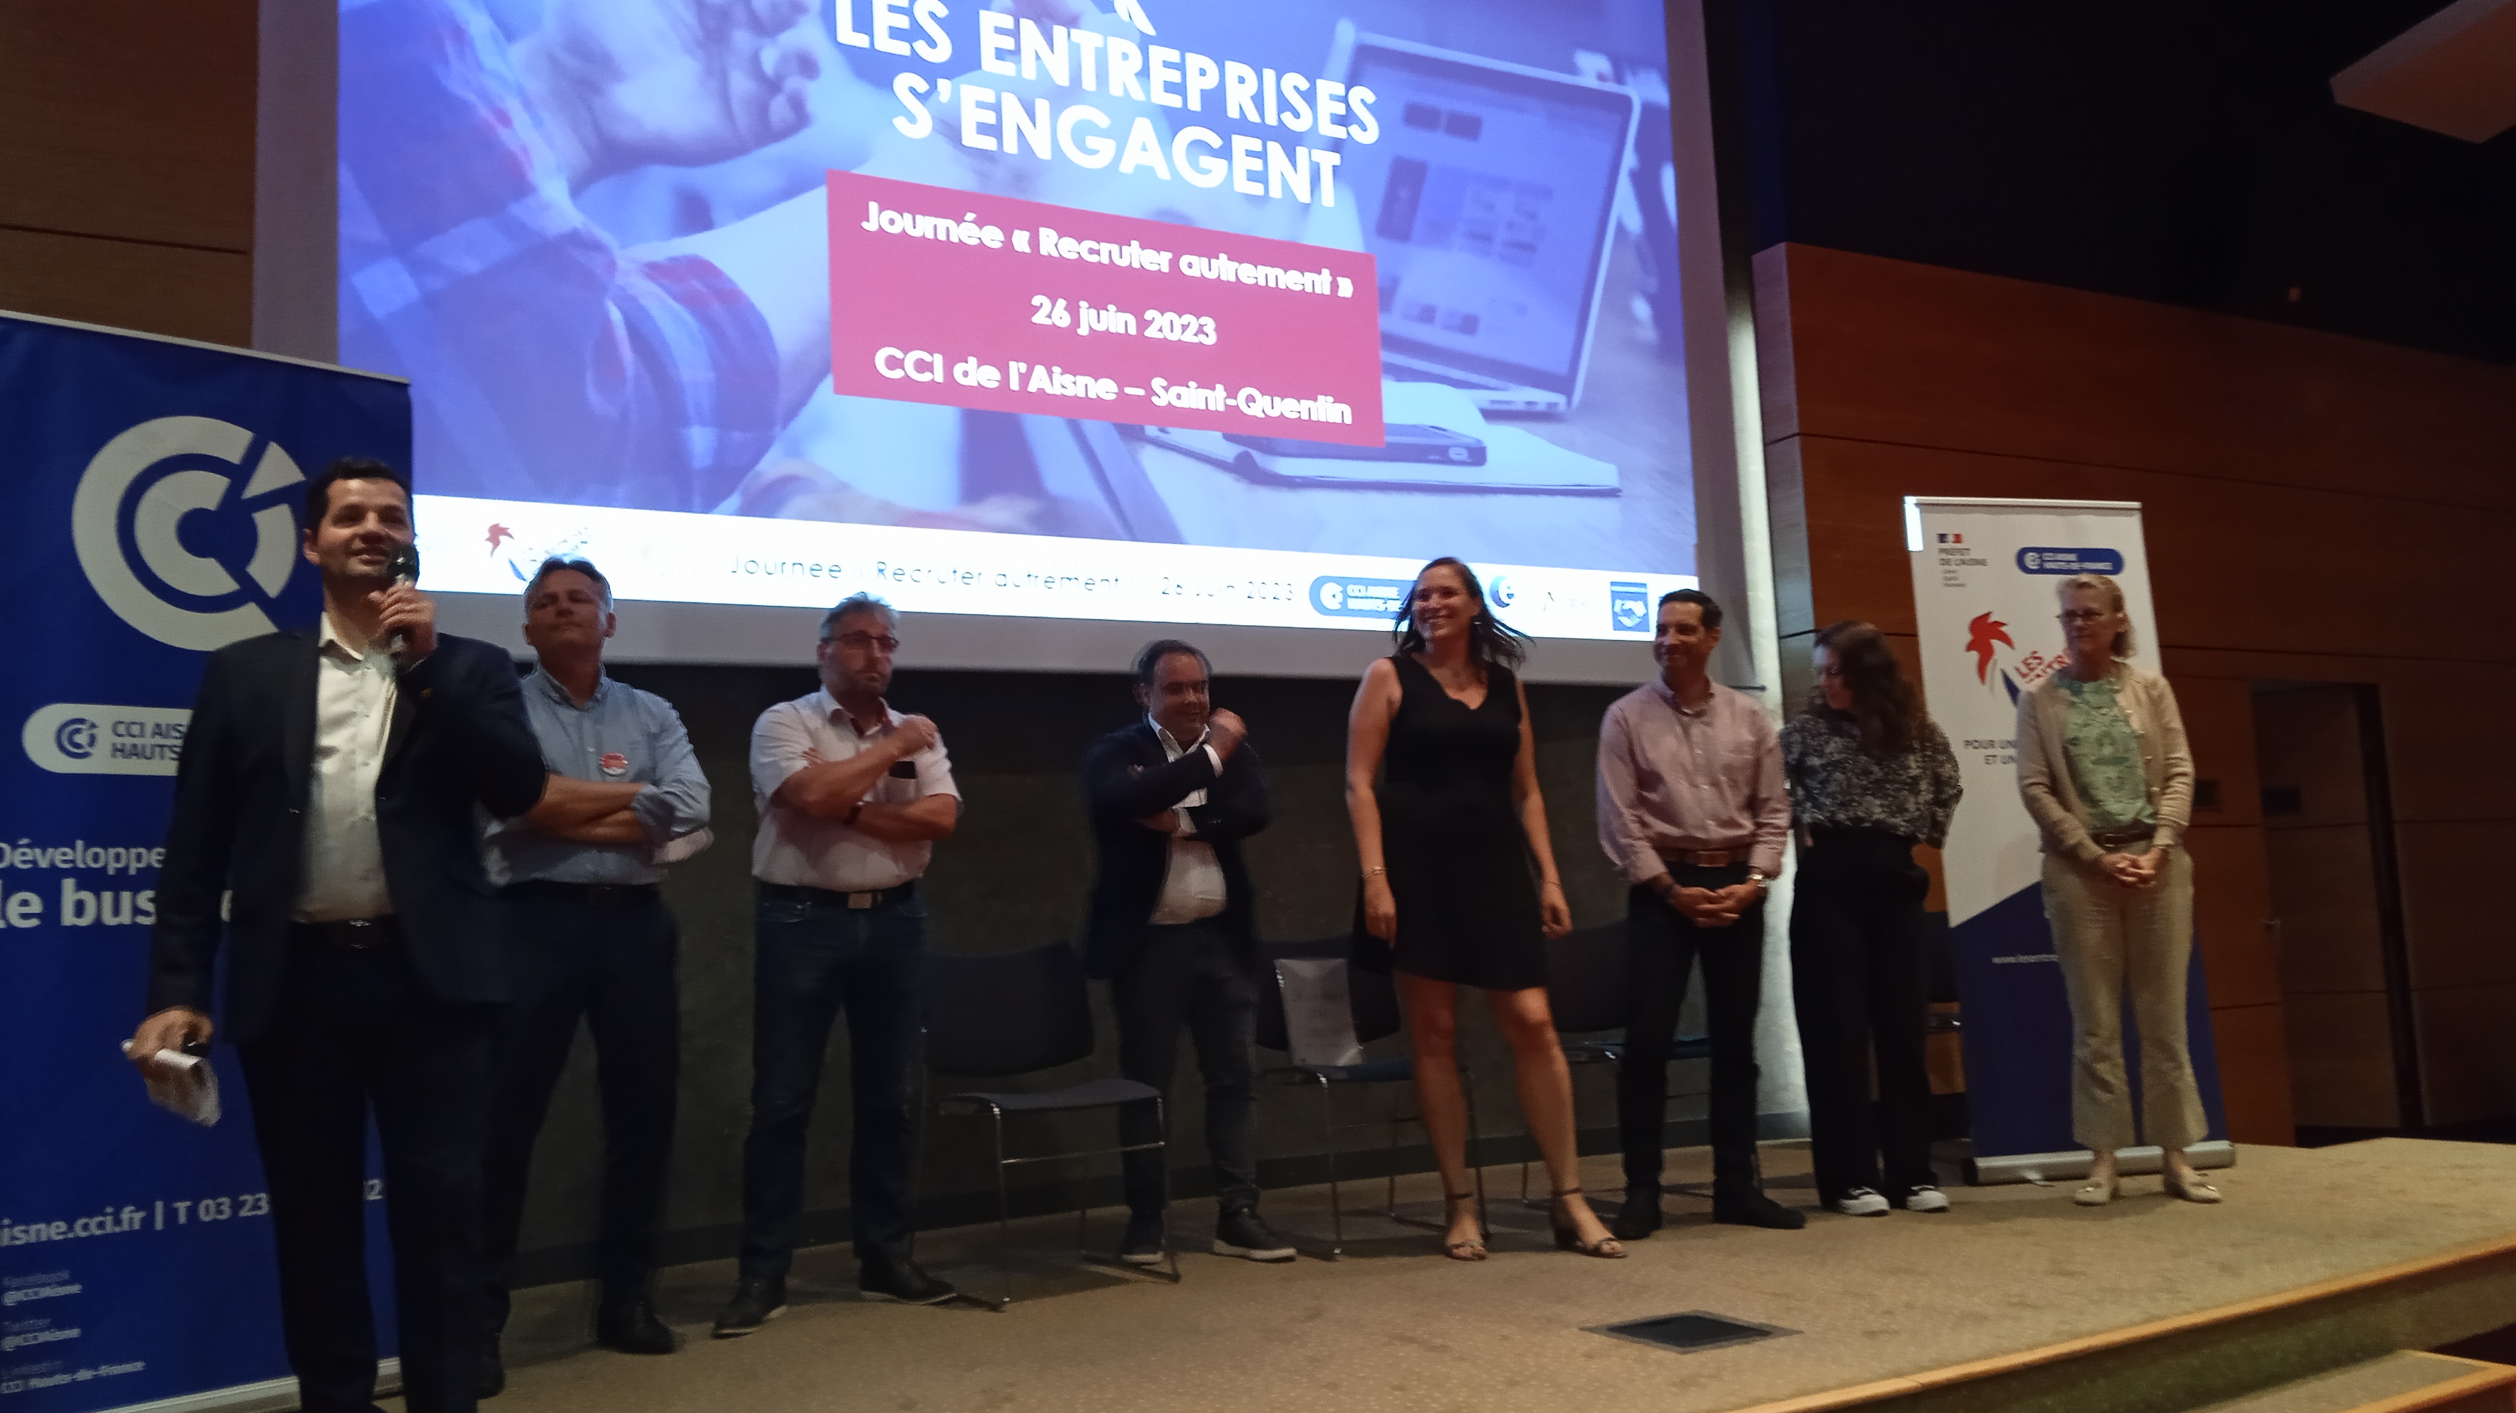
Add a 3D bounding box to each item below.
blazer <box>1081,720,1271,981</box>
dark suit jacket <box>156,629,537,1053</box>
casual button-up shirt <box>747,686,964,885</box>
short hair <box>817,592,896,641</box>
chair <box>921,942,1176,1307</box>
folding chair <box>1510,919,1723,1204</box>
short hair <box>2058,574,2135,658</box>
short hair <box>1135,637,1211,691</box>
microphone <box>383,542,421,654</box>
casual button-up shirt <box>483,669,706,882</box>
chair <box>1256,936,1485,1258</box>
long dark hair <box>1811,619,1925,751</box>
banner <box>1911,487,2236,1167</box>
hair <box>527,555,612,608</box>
[{"bbox_3d":[-0.222,0.388,5.541,0.490,0.700,0.360,0,-7,-24],"label":"blazer"},{"bbox_3d":[-1.511,0.211,3.390,0.600,0.690,0.400,0,-7,-25],"label":"dark suit jacket"},{"bbox_3d":[-1.001,0.212,5.042,0.480,0.500,0.340,1,-7,-28],"label":"casual button-up shirt"},{"bbox_3d":[-1.008,-0.211,5.151,0.170,0.150,0.195,2,-8,-35],"label":"short hair"},{"bbox_3d":[-0.553,1.037,5.204,0.500,0.830,0.550,1,-7,-32],"label":"chair"},{"bbox_3d":[1.118,1.052,6.012,0.500,0.820,0.580,0,-7,-23],"label":"folding chair"},{"bbox_3d":[2.459,-0.268,5.989,0.220,0.240,0.180,3,-8,-39],"label":"short hair"},{"bbox_3d":[-0.239,-0.110,5.709,0.175,0.160,0.195,1,-7,-29],"label":"short hair"},{"bbox_3d":[-1.386,-0.173,3.296,0.055,0.200,0.055,0,-34,-23],"label":"microphone"},{"bbox_3d":[-1.459,0.163,4.490,0.470,0.500,0.310,0,-7,-25],"label":"casual button-up shirt"},{"bbox_3d":[0.274,1.054,5.686,0.500,0.820,0.580,0,-7,-24],"label":"chair"},{"bbox_3d":[1.778,-0.060,5.929,0.260,0.380,0.260,3,-8,-39],"label":"long dark hair"},{"bbox_3d":[2.559,0.386,6.441,0.860,2.130,0.200,-1,-10,-10],"label":"banner"},{"bbox_3d":[-1.542,-0.261,4.547,0.180,0.145,0.200,0,-7,-19],"label":"hair"}]

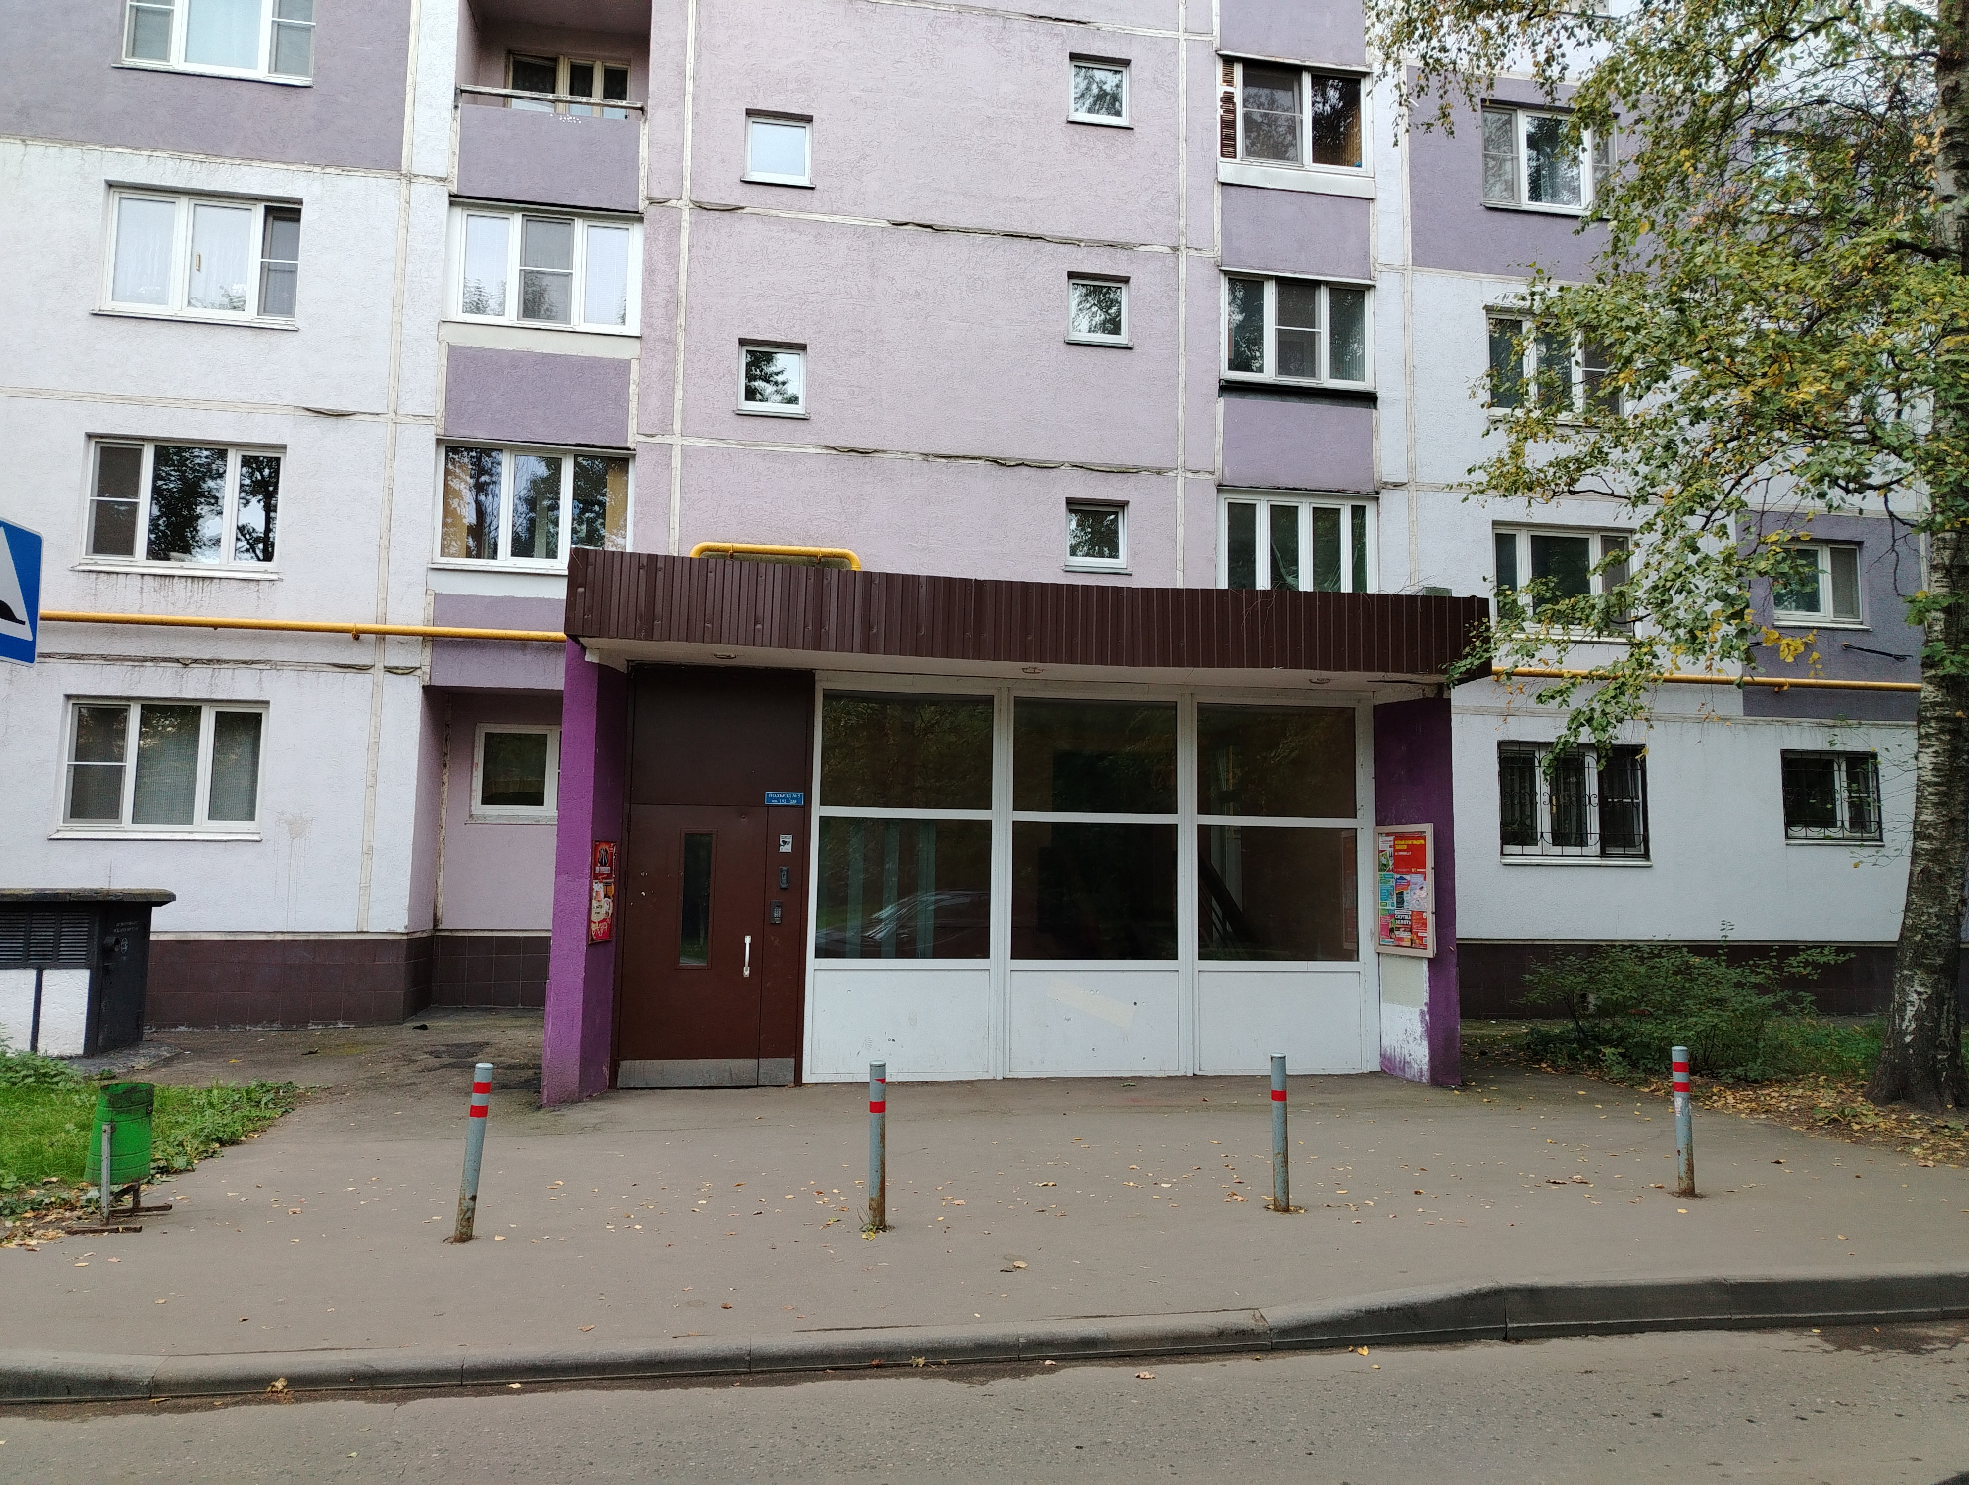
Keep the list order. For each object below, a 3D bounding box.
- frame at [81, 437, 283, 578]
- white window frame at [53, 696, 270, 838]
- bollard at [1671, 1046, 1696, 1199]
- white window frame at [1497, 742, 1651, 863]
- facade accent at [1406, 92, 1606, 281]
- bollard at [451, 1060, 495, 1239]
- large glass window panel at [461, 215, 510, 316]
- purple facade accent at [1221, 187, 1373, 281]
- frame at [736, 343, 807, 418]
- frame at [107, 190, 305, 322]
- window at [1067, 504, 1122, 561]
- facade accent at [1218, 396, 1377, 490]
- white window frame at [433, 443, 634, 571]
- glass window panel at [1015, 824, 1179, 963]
[{"bbox_3d":[-8.526,-2.497,14.694,1.927,1.340,0.150,2,-5,-10],"label":"frame"},{"bbox_3d":[-8.671,0.275,14.509,1.956,1.423,0.170,2,-6,-10],"label":"white window frame"},{"bbox_3d":[3.597,1.940,7.063,0.076,0.747,0.076,1,-6,-10],"label":"bollard"},{"bbox_3d":[7.371,0.744,17.224,2.032,1.452,0.150,2,-5,-10],"label":"white window frame"},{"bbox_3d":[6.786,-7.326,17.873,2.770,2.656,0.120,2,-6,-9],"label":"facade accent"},{"bbox_3d":[-2.191,1.747,5.885,0.076,0.734,0.076,5,-6,-9],"label":"bollard"},{"bbox_3d":[-5.650,-5.411,15.580,0.482,1.162,0.050,2,-6,-9],"label":"large glass window panel"},{"bbox_3d":[3.889,-6.344,17.185,1.969,1.074,0.150,2,-6,-10],"label":"purple facade accent"},{"bbox_3d":[-2.457,-4.225,15.994,0.796,0.831,0.160,2,-6,-10],"label":"frame"},{"bbox_3d":[-8.470,-5.259,14.953,1.923,1.341,0.150,2,-5,-10],"label":"frame"},{"bbox_3d":[1.311,-2.490,16.445,0.685,0.664,0.120,2,-5,-10],"label":"window"},{"bbox_3d":[3.876,-3.660,17.042,1.961,1.081,0.120,2,-6,-9],"label":"facade accent"},{"bbox_3d":[-5.000,-2.566,15.271,2.107,1.405,0.150,2,-6,-10],"label":"white window frame"},{"bbox_3d":[0.946,1.268,11.708,1.453,1.157,0.060,2,-5,-10],"label":"glass window panel"}]

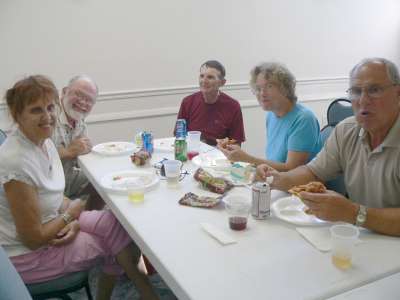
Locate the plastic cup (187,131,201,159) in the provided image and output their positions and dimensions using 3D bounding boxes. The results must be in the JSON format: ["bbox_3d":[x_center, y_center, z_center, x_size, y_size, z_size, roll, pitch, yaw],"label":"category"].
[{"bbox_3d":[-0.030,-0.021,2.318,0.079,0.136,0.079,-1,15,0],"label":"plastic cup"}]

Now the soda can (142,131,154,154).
[{"bbox_3d":[-0.315,-0.045,2.502,0.066,0.122,0.066,-2,14,-10],"label":"soda can"}]

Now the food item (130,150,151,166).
[{"bbox_3d":[-0.323,0.041,2.246,0.110,0.060,0.090,-1,15,0],"label":"food item"}]

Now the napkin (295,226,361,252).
[{"bbox_3d":[0.435,0.284,1.404,0.170,0.008,0.195,-4,14,-15],"label":"napkin"}]

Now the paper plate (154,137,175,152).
[{"bbox_3d":[-0.165,-0.034,2.669,0.265,0.020,0.265,0,14,0],"label":"paper plate"}]

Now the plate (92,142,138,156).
[{"bbox_3d":[-0.520,-0.004,2.543,0.268,0.022,0.268,0,14,0],"label":"plate"}]

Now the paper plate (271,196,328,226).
[{"bbox_3d":[0.405,0.233,1.552,0.268,0.022,0.268,-1,15,0],"label":"paper plate"}]

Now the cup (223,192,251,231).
[{"bbox_3d":[0.130,0.218,1.448,0.087,0.112,0.087,-1,15,0],"label":"cup"}]

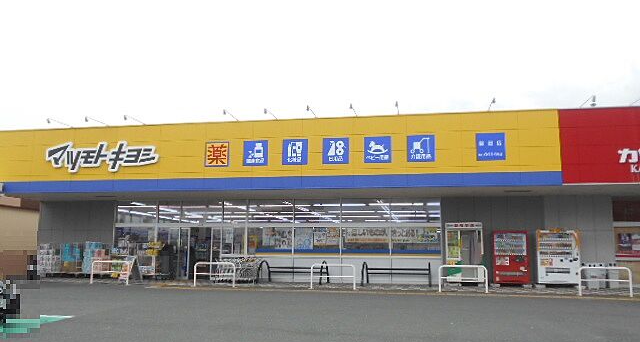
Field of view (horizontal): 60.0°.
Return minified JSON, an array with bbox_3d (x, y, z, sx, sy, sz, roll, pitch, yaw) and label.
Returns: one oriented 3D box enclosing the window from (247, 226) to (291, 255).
[{"bbox_3d":[-1.957,2.724,21.820,1.855,1.151,0.100,-1,-7,11],"label":"window"}]

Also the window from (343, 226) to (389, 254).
[{"bbox_3d":[1.740,2.620,20.987,1.820,1.070,0.080,-1,-7,11],"label":"window"}]

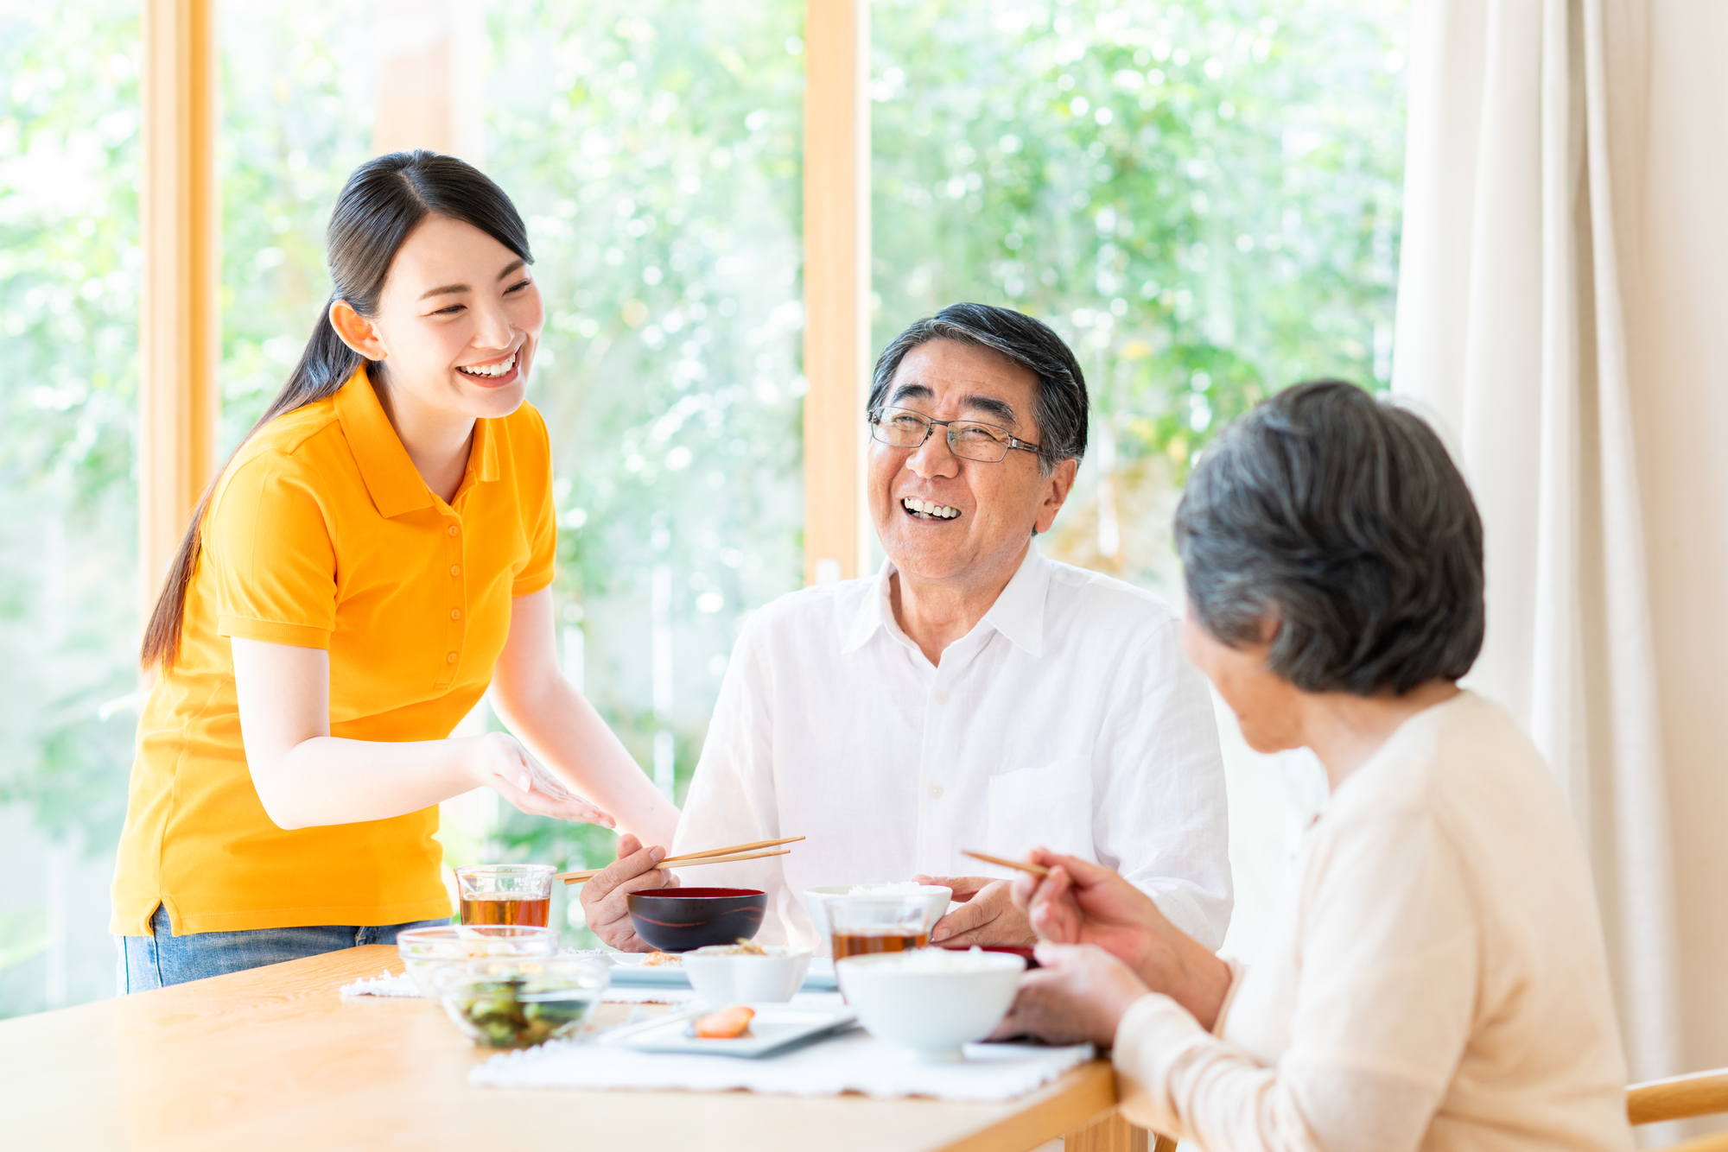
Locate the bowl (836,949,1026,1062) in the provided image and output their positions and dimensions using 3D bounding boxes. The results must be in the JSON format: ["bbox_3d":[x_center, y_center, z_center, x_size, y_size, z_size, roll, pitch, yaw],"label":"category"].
[{"bbox_3d":[0.043,0.276,2.610,0.121,0.063,0.121,0,0,0],"label":"bowl"}]

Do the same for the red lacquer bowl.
[{"bbox_3d":[-0.132,0.277,3.210,0.112,0.059,0.112,0,0,0],"label":"red lacquer bowl"}]

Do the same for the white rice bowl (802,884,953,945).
[{"bbox_3d":[0.011,0.281,3.270,0.119,0.062,0.119,0,0,0],"label":"white rice bowl"}]

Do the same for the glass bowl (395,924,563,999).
[{"bbox_3d":[-0.278,0.281,2.940,0.117,0.053,0.117,0,0,0],"label":"glass bowl"}]

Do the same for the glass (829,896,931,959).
[{"bbox_3d":[0.011,0.269,2.890,0.076,0.078,0.076,0,0,0],"label":"glass"}]

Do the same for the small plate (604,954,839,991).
[{"bbox_3d":[-0.069,0.298,3.060,0.215,0.019,0.128,0,0,10],"label":"small plate"}]

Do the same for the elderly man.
[{"bbox_3d":[0.040,0.385,3.350,0.530,1.250,0.740,0,0,16],"label":"elderly man"}]

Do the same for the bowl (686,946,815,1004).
[{"bbox_3d":[-0.084,0.286,2.920,0.093,0.043,0.093,0,0,0],"label":"bowl"}]

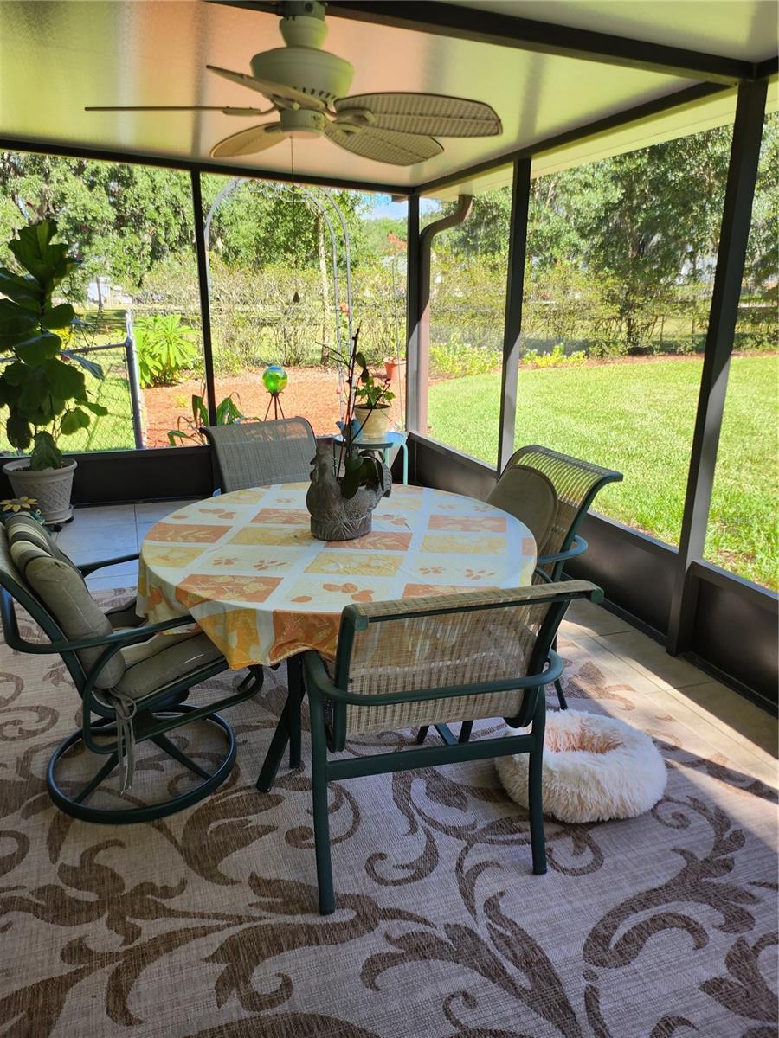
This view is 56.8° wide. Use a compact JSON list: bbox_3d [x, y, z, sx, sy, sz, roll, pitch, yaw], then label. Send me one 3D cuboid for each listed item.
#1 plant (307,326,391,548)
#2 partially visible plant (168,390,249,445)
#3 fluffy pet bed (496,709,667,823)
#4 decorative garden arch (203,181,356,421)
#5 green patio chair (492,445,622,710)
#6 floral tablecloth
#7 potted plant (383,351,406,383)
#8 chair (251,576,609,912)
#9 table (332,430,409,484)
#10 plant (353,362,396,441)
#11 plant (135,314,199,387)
[{"bbox_3d":[-0.129,-0.266,2.203,0.270,0.620,0.210,-1,16,-4],"label":"plant"},{"bbox_3d":[-1.433,-0.600,5.814,0.680,0.880,0.650,0,16,0],"label":"partially visible plant"},{"bbox_3d":[0.586,0.716,2.218,0.540,0.190,0.540,0,16,0],"label":"fluffy pet bed"},{"bbox_3d":[-0.971,-1.619,6.351,1.180,2.560,0.470,-4,17,-14],"label":"decorative garden arch"},{"bbox_3d":[0.347,0.211,2.717,0.820,0.880,0.640,-6,17,-19],"label":"green patio chair"},{"bbox_3d":[-0.161,0.380,2.401,1.270,0.730,1.270,0,16,0],"label":"floral tablecloth"},{"bbox_3d":[0.197,-3.117,14.923,0.580,0.660,0.580,0,16,0],"label":"potted plant"},{"bbox_3d":[0.080,0.465,1.878,0.640,0.870,0.830,-4,17,-13],"label":"chair"},{"bbox_3d":[-0.138,-0.341,5.295,0.540,0.500,0.540,0,16,0],"label":"table"},{"bbox_3d":[-0.117,-0.828,5.143,0.300,0.520,0.300,0,16,0],"label":"plant"},{"bbox_3d":[-4.552,-3.400,14.528,1.400,1.420,1.350,0,16,0],"label":"plant"}]

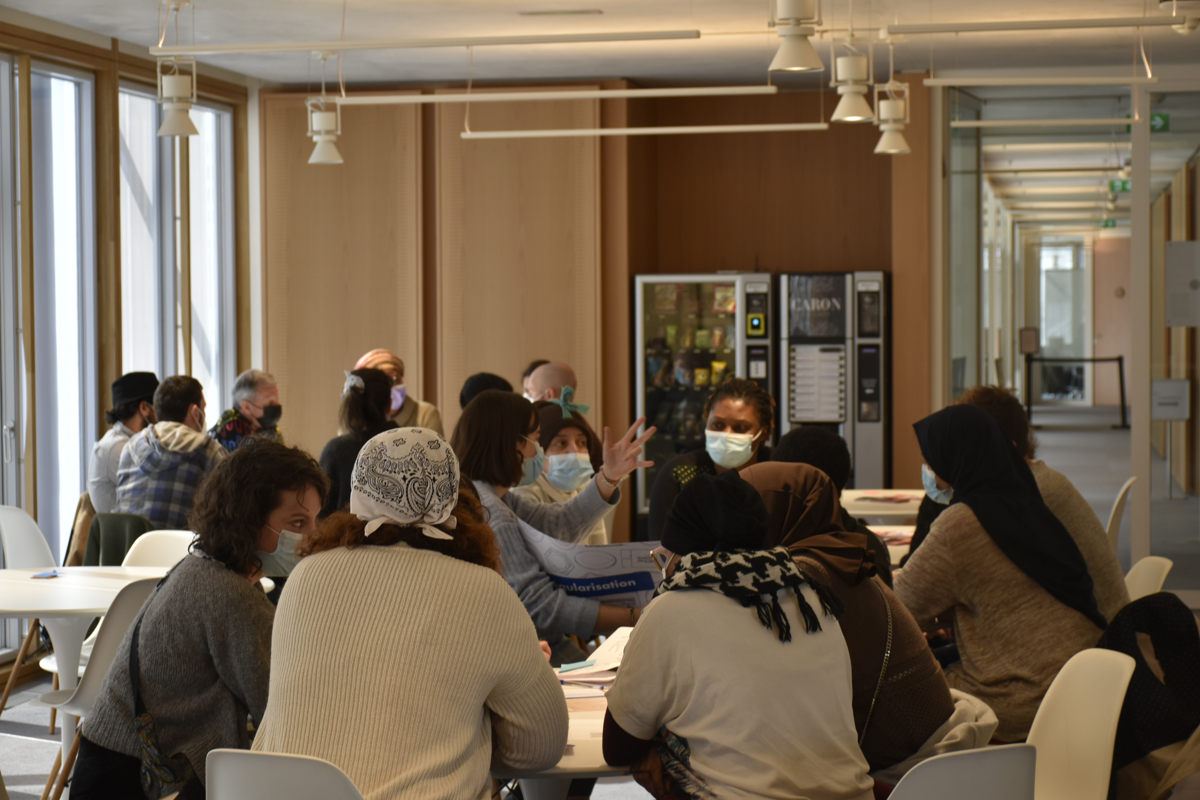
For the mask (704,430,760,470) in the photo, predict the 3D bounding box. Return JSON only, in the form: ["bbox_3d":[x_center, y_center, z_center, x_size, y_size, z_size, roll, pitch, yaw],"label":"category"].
[{"bbox_3d":[0.350,0.132,6.650,0.140,0.108,0.085,0,8,19],"label":"mask"}]

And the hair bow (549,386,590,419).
[{"bbox_3d":[-0.080,0.006,6.500,0.112,0.092,0.055,-1,2,-6],"label":"hair bow"}]

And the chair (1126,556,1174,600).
[{"bbox_3d":[1.251,0.844,6.727,0.540,0.830,0.465,-1,2,-16],"label":"chair"}]

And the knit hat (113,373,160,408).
[{"bbox_3d":[-1.829,-0.041,9.850,0.200,0.138,0.180,-2,3,-33],"label":"knit hat"}]

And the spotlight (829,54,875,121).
[{"bbox_3d":[0.977,-1.204,9.700,0.167,0.245,0.167,0,2,11],"label":"spotlight"}]

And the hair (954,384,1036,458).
[{"bbox_3d":[1.048,0.065,6.680,0.220,0.220,0.190,-1,2,-16],"label":"hair"}]

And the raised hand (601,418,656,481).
[{"bbox_3d":[0.071,0.123,6.200,0.135,0.158,0.090,-1,2,-9],"label":"raised hand"}]

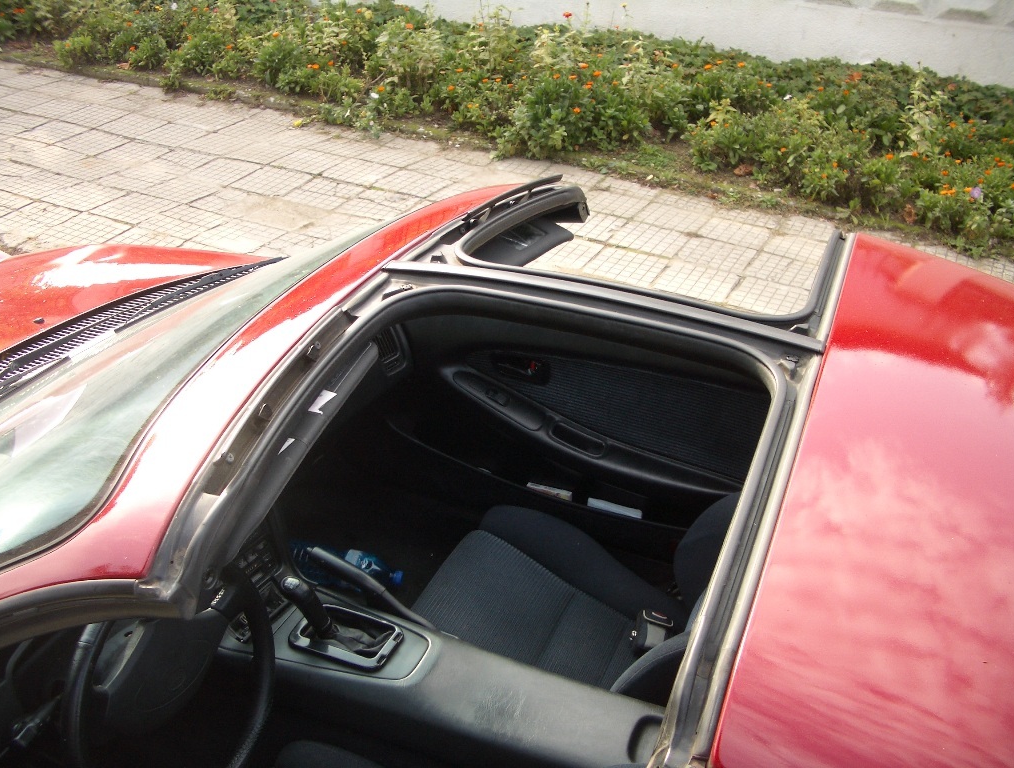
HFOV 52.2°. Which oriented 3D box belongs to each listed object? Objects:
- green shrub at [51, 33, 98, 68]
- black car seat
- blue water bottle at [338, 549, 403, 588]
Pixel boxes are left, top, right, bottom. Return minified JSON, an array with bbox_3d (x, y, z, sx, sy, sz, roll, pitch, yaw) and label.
[{"bbox_3d":[-2.807,-2.171,6.721,0.280,0.190,0.260,-10,33,-19],"label":"green shrub"},{"bbox_3d":[0.277,0.321,1.785,0.840,0.840,0.520,12,32,16],"label":"black car seat"},{"bbox_3d":[-0.378,0.404,2.311,0.300,0.088,0.088,9,32,12],"label":"blue water bottle"}]

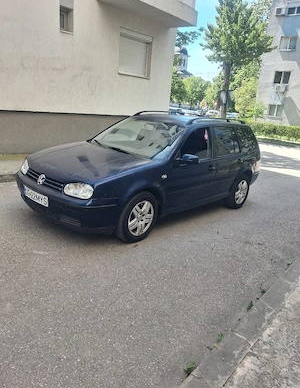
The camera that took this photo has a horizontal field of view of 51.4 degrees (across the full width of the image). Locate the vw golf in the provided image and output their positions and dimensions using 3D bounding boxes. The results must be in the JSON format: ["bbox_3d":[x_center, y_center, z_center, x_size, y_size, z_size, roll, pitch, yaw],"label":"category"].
[{"bbox_3d":[0.250,-0.513,4.980,1.780,1.480,4.380,19,21,39],"label":"vw golf"}]

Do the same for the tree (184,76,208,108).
[{"bbox_3d":[7.583,-16.283,52.000,4.200,6.200,4.200,6,16,0],"label":"tree"}]

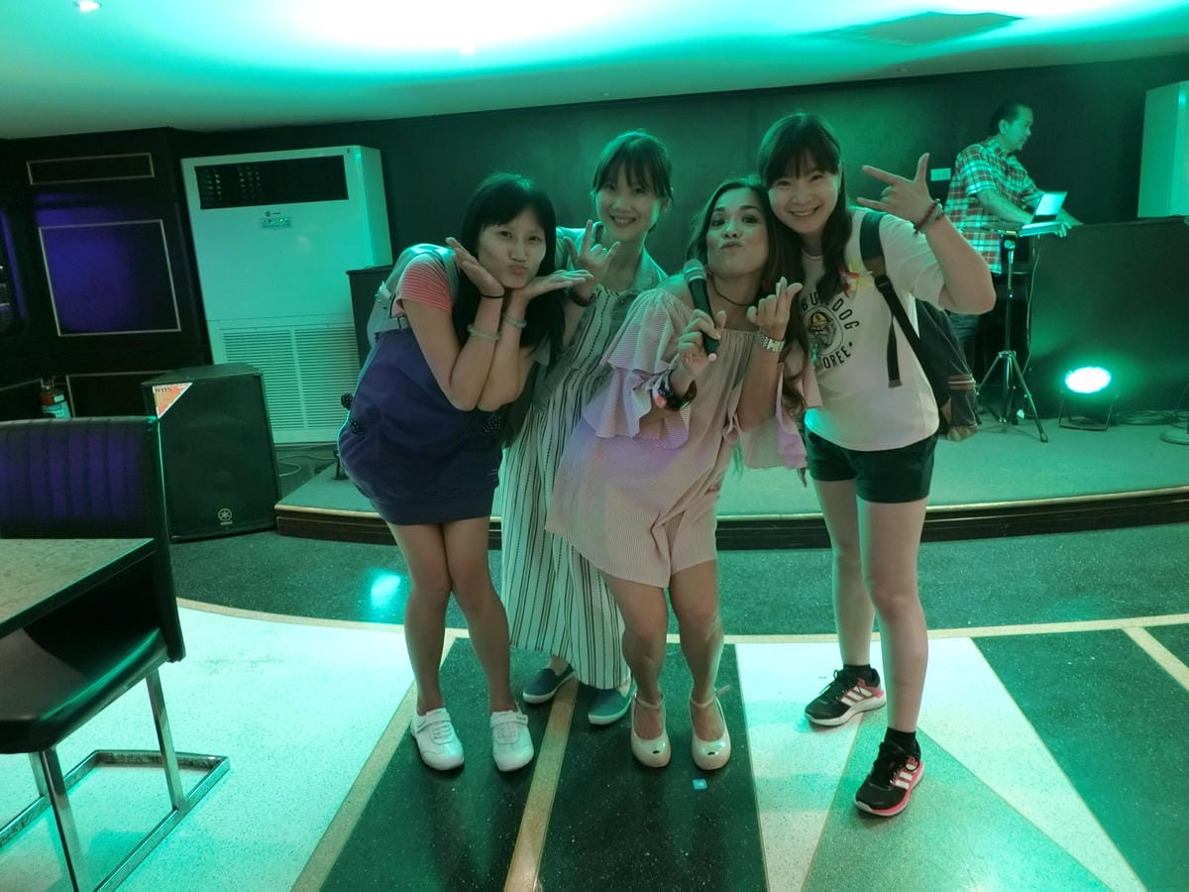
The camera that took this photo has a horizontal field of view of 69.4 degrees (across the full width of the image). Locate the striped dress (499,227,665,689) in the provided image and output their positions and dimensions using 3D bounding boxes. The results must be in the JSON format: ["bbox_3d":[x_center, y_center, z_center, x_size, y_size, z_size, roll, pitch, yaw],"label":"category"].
[{"bbox_3d":[-0.018,0.041,2.133,0.450,1.170,0.380,0,13,18],"label":"striped dress"}]

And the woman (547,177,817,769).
[{"bbox_3d":[0.172,0.081,1.891,0.580,1.290,0.500,-5,12,-4],"label":"woman"}]

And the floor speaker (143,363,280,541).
[{"bbox_3d":[-1.767,0.024,4.088,0.488,0.715,0.390,-6,13,-9],"label":"floor speaker"}]

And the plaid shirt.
[{"bbox_3d":[2.067,-1.249,4.456,0.420,0.680,0.500,4,14,30],"label":"plaid shirt"}]

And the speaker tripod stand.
[{"bbox_3d":[2.048,-0.572,4.277,0.500,1.002,0.520,2,14,26],"label":"speaker tripod stand"}]

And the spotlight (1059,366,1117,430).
[{"bbox_3d":[2.470,-0.248,4.297,0.270,0.307,0.240,4,15,33],"label":"spotlight"}]

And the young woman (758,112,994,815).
[{"bbox_3d":[0.608,0.013,1.815,0.500,1.400,0.550,2,14,25],"label":"young woman"}]

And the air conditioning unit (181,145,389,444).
[{"bbox_3d":[-1.936,-0.958,5.728,1.170,1.860,0.360,-3,12,4],"label":"air conditioning unit"}]

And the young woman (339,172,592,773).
[{"bbox_3d":[-0.298,0.093,1.909,0.470,1.320,0.680,-10,14,-25],"label":"young woman"}]

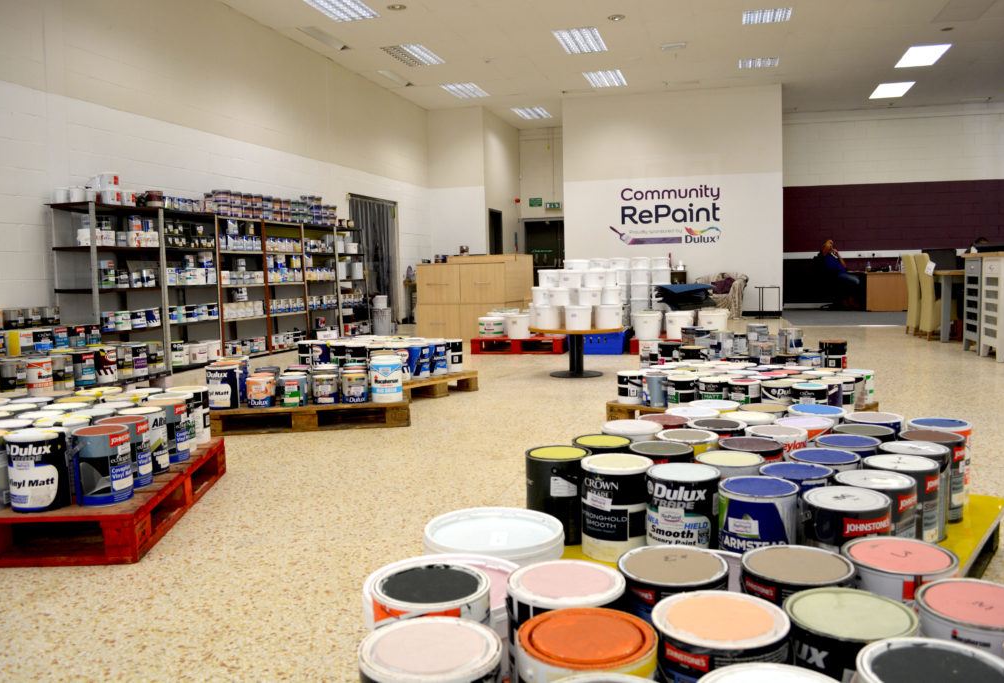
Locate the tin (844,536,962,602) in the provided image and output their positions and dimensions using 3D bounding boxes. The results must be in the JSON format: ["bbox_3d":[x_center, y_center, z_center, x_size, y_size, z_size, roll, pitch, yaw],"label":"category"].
[{"bbox_3d":[0.699,0.482,1.359,0.183,0.215,0.183,0,5,3],"label":"tin"}]

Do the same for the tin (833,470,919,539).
[{"bbox_3d":[0.903,0.444,1.867,0.179,0.220,0.179,0,5,0],"label":"tin"}]

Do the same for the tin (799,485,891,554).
[{"bbox_3d":[0.793,0.474,1.771,0.184,0.230,0.184,-1,5,0],"label":"tin"}]

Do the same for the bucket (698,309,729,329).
[{"bbox_3d":[2.350,-0.206,8.522,0.330,0.285,0.330,-1,5,0],"label":"bucket"}]

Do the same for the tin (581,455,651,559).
[{"bbox_3d":[0.303,0.434,2.017,0.187,0.239,0.187,-1,6,0],"label":"tin"}]

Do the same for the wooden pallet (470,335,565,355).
[{"bbox_3d":[0.249,0.004,8.882,1.000,0.162,1.200,0,6,8],"label":"wooden pallet"}]

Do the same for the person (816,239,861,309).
[{"bbox_3d":[6.566,-1.309,14.900,0.800,1.330,0.520,0,6,11],"label":"person"}]

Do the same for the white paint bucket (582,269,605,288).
[{"bbox_3d":[0.803,-0.548,6.680,0.205,0.162,0.205,0,5,7],"label":"white paint bucket"}]

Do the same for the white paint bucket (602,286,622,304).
[{"bbox_3d":[0.969,-0.403,6.800,0.198,0.158,0.198,0,5,8],"label":"white paint bucket"}]

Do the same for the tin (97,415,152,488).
[{"bbox_3d":[-1.351,0.393,2.755,0.178,0.222,0.178,0,5,0],"label":"tin"}]

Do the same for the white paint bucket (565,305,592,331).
[{"bbox_3d":[0.653,-0.210,6.541,0.234,0.210,0.234,-1,5,0],"label":"white paint bucket"}]

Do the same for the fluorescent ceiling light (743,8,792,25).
[{"bbox_3d":[3.396,-4.195,9.840,0.600,0.080,0.600,1,6,16],"label":"fluorescent ceiling light"}]

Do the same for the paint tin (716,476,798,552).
[{"bbox_3d":[0.606,0.455,1.824,0.179,0.226,0.179,1,6,21],"label":"paint tin"}]

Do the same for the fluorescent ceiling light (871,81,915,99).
[{"bbox_3d":[7.082,-4.593,13.957,0.600,0.080,1.200,1,6,16],"label":"fluorescent ceiling light"}]

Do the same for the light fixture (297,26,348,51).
[{"bbox_3d":[-2.400,-4.165,10.493,0.260,0.100,1.150,1,6,16],"label":"light fixture"}]

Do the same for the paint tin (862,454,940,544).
[{"bbox_3d":[1.046,0.428,2.023,0.179,0.220,0.179,0,5,0],"label":"paint tin"}]

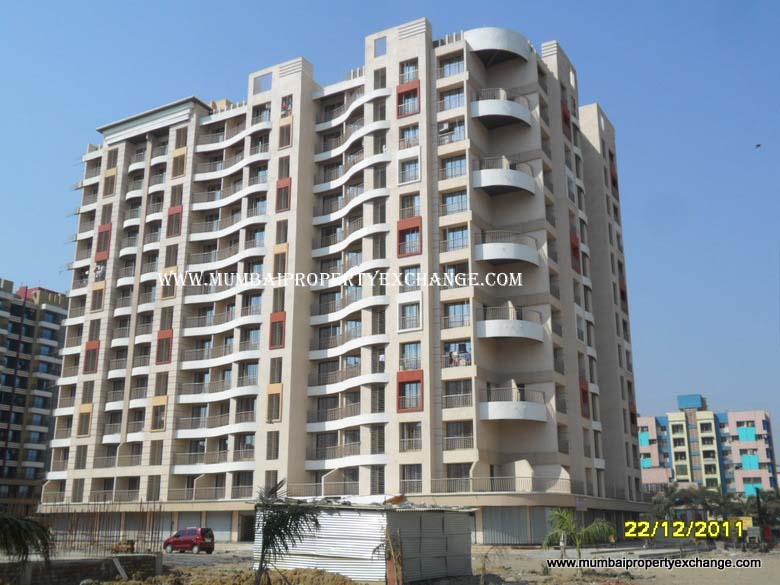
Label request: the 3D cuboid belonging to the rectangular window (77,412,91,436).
[{"bbox_3d":[-27.513,11.814,74.889,1.420,2.000,0.200,-9,-19,29],"label":"rectangular window"}]

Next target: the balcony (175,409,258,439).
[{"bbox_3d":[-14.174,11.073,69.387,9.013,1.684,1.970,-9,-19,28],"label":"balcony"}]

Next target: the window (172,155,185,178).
[{"bbox_3d":[-19.888,-11.898,78.789,1.455,2.050,0.200,-9,-18,29],"label":"window"}]

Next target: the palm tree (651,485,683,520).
[{"bbox_3d":[30.357,24.293,90.681,3.600,6.227,3.600,-9,-19,28],"label":"palm tree"}]

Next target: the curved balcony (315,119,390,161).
[{"bbox_3d":[-3.210,-12.793,68.880,8.650,1.600,2.700,-9,-19,29],"label":"curved balcony"}]

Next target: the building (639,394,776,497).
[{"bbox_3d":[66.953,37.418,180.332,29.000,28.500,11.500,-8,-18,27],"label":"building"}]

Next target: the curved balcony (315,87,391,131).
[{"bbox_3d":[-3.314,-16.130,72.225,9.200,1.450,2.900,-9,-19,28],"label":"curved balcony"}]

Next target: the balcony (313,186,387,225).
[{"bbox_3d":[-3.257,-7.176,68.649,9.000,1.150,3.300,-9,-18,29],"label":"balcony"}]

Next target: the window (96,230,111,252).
[{"bbox_3d":[-28.251,-5.018,82.494,1.530,2.130,0.180,-9,-19,28],"label":"window"}]

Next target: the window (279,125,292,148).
[{"bbox_3d":[-8.940,-13.357,71.252,1.200,2.050,0.200,-9,-19,29],"label":"window"}]

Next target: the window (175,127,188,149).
[{"bbox_3d":[-20.069,-14.877,80.629,1.430,2.100,0.180,-9,-19,28],"label":"window"}]

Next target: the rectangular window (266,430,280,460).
[{"bbox_3d":[-9.238,12.185,66.149,1.143,2.194,0.206,-9,-18,29],"label":"rectangular window"}]

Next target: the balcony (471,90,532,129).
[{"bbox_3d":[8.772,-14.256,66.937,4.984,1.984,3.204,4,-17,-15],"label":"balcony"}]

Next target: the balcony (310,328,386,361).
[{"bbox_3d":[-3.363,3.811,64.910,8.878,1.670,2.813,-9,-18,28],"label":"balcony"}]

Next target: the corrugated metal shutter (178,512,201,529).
[{"bbox_3d":[-16.015,18.874,66.875,2.411,2.447,0.120,-9,-18,28],"label":"corrugated metal shutter"}]

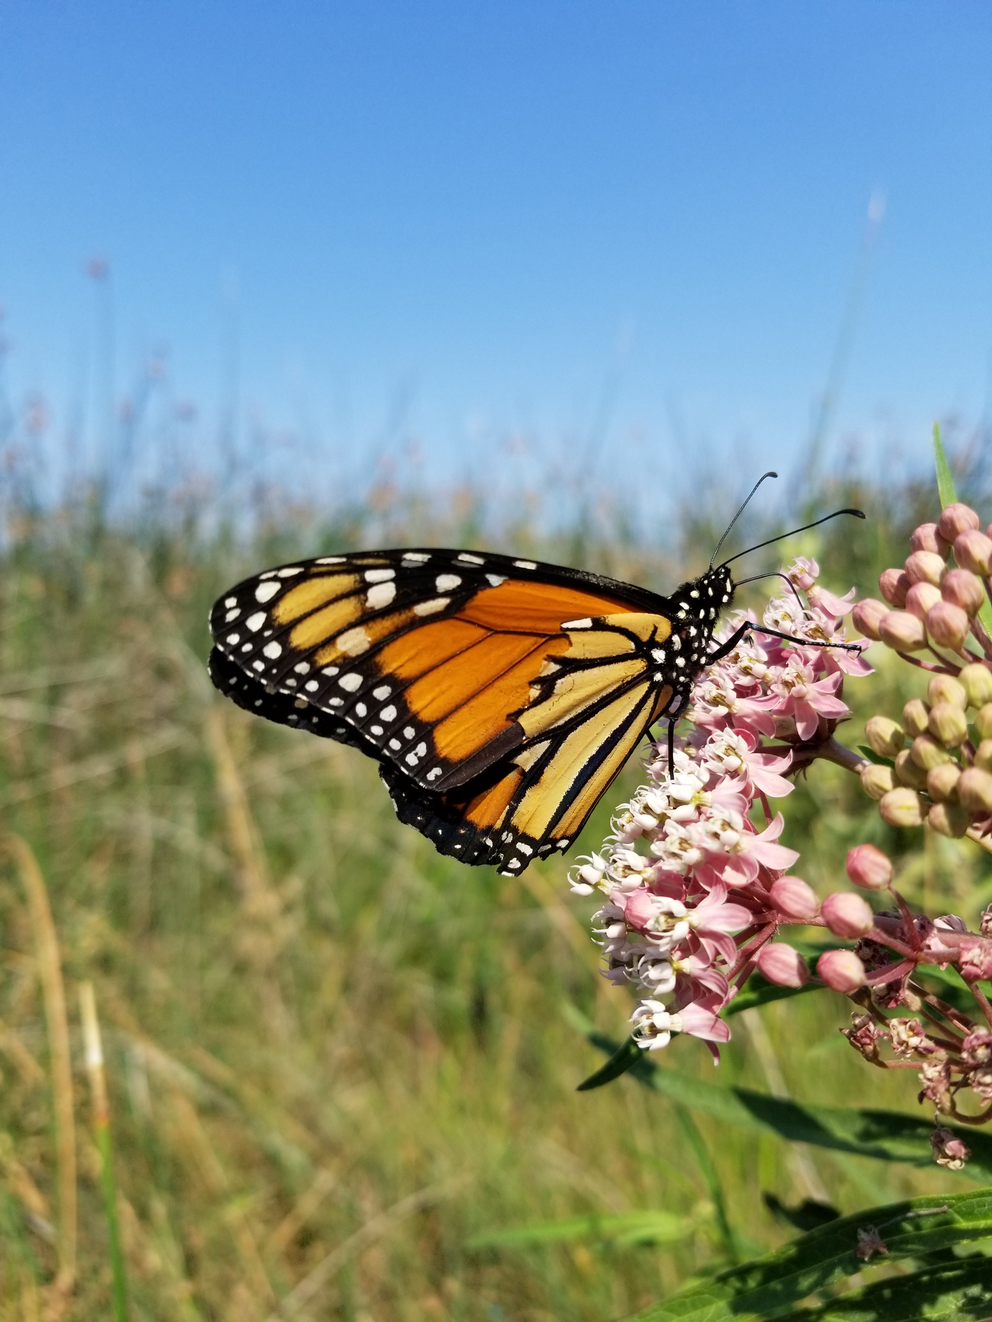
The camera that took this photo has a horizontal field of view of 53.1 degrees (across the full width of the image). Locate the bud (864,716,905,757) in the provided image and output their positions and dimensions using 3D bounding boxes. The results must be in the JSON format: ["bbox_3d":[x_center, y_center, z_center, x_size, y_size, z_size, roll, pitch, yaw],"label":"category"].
[{"bbox_3d":[0.045,0.009,0.115,0.005,0.004,0.004,42,0,-21],"label":"bud"}]

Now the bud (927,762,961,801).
[{"bbox_3d":[0.050,0.013,0.110,0.004,0.004,0.004,25,6,-20],"label":"bud"}]

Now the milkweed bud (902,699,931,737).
[{"bbox_3d":[0.050,0.007,0.118,0.004,0.005,0.004,-29,18,0],"label":"milkweed bud"}]

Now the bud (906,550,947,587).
[{"bbox_3d":[0.048,-0.010,0.110,0.005,0.004,0.004,21,15,-8],"label":"bud"}]

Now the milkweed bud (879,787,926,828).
[{"bbox_3d":[0.046,0.016,0.111,0.005,0.004,0.004,4,-7,3],"label":"milkweed bud"}]

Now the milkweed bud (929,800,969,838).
[{"bbox_3d":[0.051,0.018,0.112,0.005,0.004,0.004,18,-1,1],"label":"milkweed bud"}]

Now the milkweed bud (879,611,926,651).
[{"bbox_3d":[0.044,-0.003,0.107,0.005,0.004,0.004,22,10,0],"label":"milkweed bud"}]

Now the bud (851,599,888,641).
[{"bbox_3d":[0.043,-0.005,0.115,0.004,0.005,0.004,-41,21,0],"label":"bud"}]

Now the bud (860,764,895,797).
[{"bbox_3d":[0.044,0.014,0.114,0.005,0.004,0.004,29,0,-21],"label":"bud"}]

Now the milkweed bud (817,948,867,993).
[{"bbox_3d":[0.039,0.035,0.111,0.006,0.005,0.005,28,0,-26],"label":"milkweed bud"}]

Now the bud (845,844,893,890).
[{"bbox_3d":[0.040,0.022,0.107,0.005,0.004,0.004,40,4,3],"label":"bud"}]

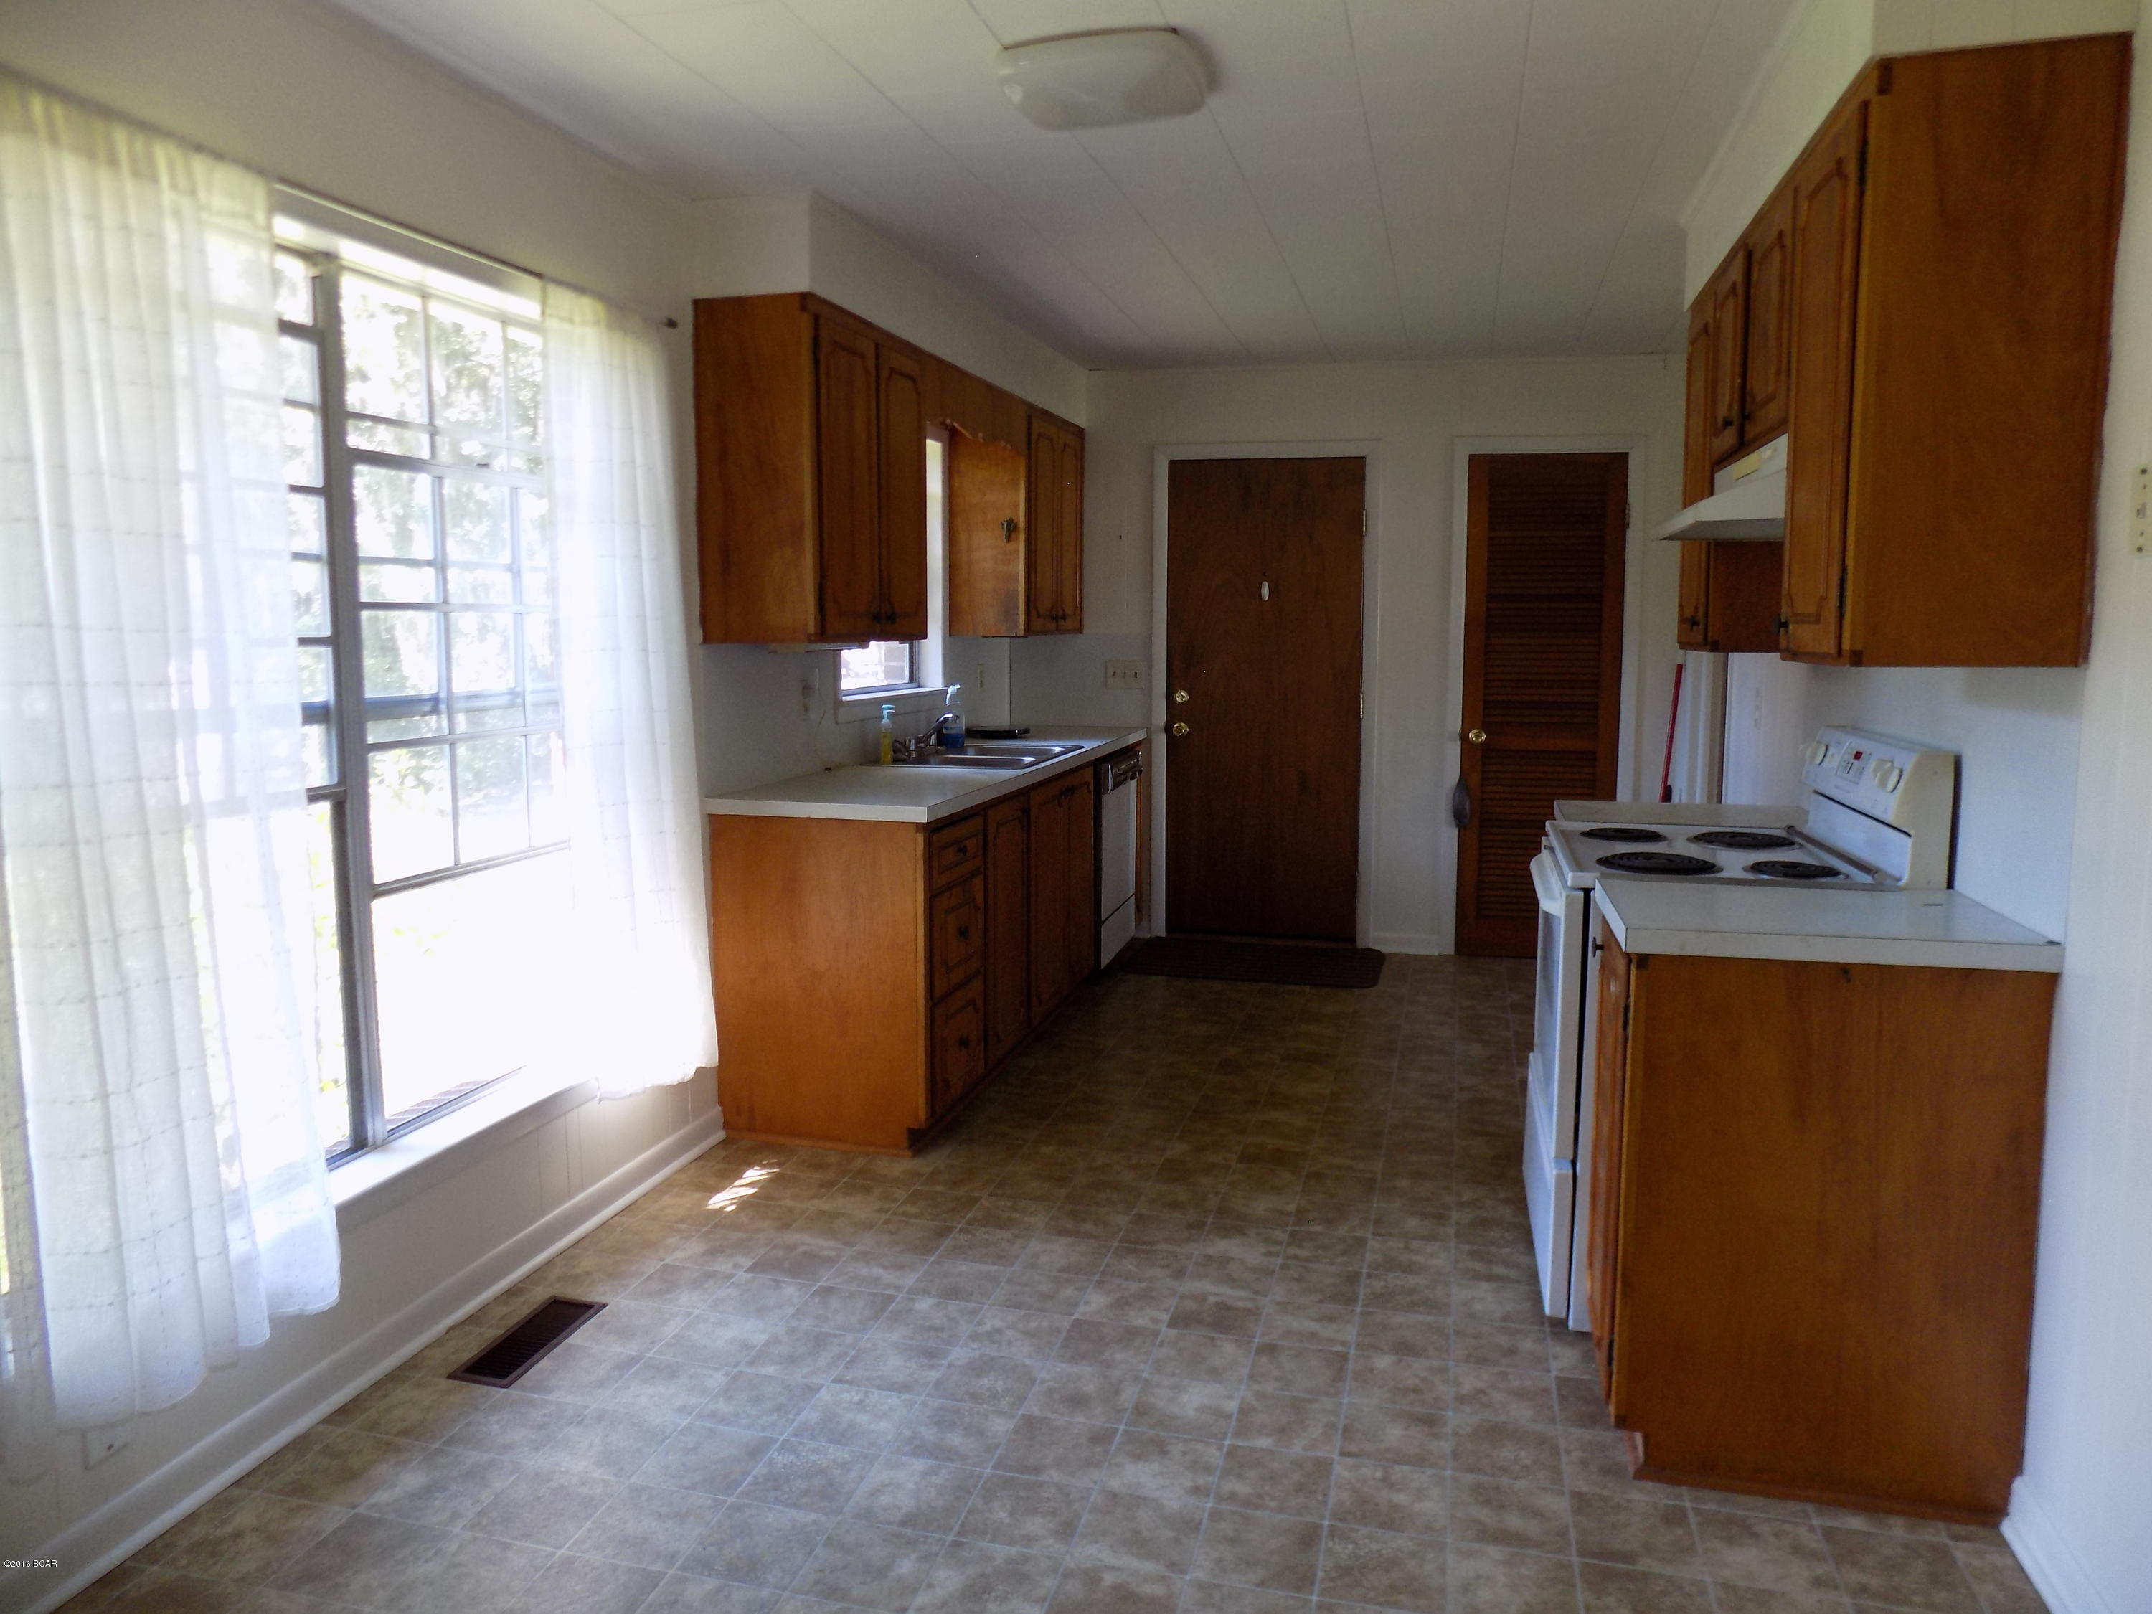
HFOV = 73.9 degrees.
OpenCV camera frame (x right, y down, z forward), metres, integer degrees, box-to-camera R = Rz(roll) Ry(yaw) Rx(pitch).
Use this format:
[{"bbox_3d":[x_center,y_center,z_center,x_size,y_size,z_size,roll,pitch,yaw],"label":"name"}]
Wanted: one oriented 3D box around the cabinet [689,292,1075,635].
[{"bbox_3d":[-0.460,-1.014,4.911,0.350,0.863,2.682,1,7,15],"label":"cabinet"}]

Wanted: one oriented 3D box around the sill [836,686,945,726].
[{"bbox_3d":[-0.657,-0.370,5.030,0.100,0.093,1.010,1,7,15],"label":"sill"}]

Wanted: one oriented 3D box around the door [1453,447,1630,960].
[{"bbox_3d":[1.871,-0.390,5.778,0.599,2.035,0.040,1,7,15],"label":"door"}]

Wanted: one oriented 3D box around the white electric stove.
[{"bbox_3d":[1.275,0.423,2.962,0.659,1.132,0.750,1,7,15],"label":"white electric stove"}]

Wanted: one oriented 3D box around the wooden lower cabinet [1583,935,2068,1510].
[{"bbox_3d":[1.180,0.630,2.396,0.588,0.865,0.426,1,7,15],"label":"wooden lower cabinet"}]

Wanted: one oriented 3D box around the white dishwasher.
[{"bbox_3d":[-0.100,0.201,5.840,0.596,0.840,0.625,1,7,15],"label":"white dishwasher"}]

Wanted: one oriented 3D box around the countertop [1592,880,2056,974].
[{"bbox_3d":[1.177,0.184,2.323,0.578,0.039,0.457,1,7,15],"label":"countertop"}]

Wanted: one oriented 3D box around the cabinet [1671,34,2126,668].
[{"bbox_3d":[1.444,-0.707,2.748,0.319,0.826,1.627,1,7,15],"label":"cabinet"}]

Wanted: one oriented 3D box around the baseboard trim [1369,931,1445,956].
[{"bbox_3d":[1.391,0.572,6.014,0.310,0.090,0.018,1,7,15],"label":"baseboard trim"}]

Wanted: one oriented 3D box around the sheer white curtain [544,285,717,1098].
[{"bbox_3d":[-1.009,-0.225,3.279,0.100,1.770,0.545,1,7,15],"label":"sheer white curtain"}]

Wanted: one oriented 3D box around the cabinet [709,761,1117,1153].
[{"bbox_3d":[-0.428,0.353,4.636,0.616,0.879,1.849,1,7,15],"label":"cabinet"}]

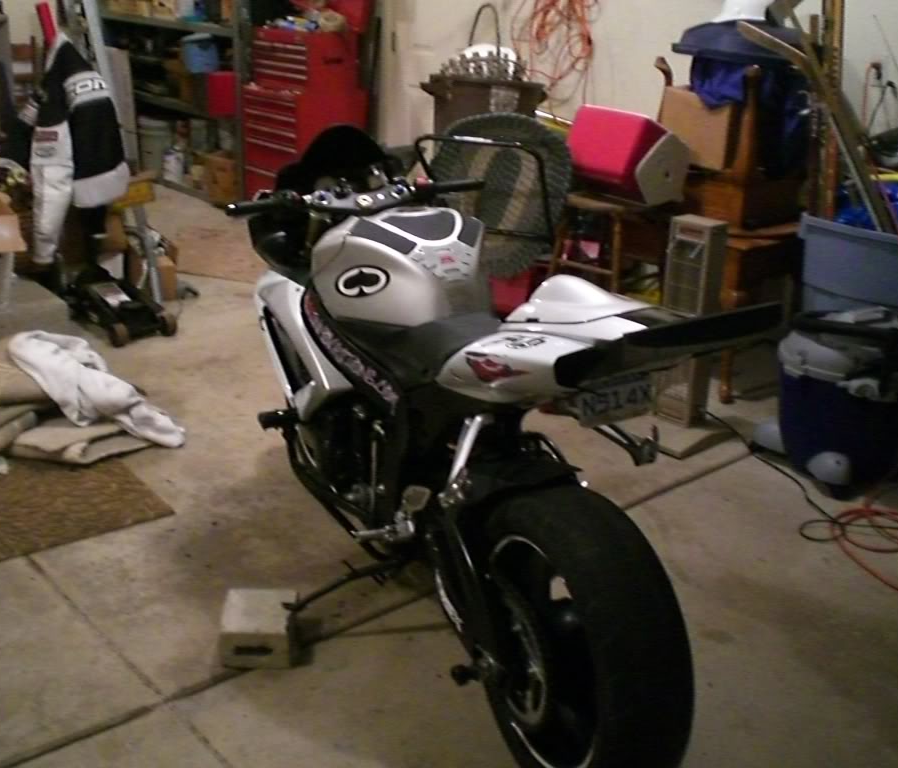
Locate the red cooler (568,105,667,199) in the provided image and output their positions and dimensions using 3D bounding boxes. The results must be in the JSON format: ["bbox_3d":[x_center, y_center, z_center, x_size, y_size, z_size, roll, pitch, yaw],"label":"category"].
[{"bbox_3d":[0.690,-0.865,4.290,0.320,0.270,0.350,18,4,-44],"label":"red cooler"}]

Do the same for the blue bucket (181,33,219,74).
[{"bbox_3d":[-1.593,-2.130,7.262,0.230,0.265,0.240,1,21,0],"label":"blue bucket"}]

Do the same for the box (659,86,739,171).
[{"bbox_3d":[0.991,-0.966,4.200,0.240,0.260,0.320,-15,27,-37],"label":"box"}]

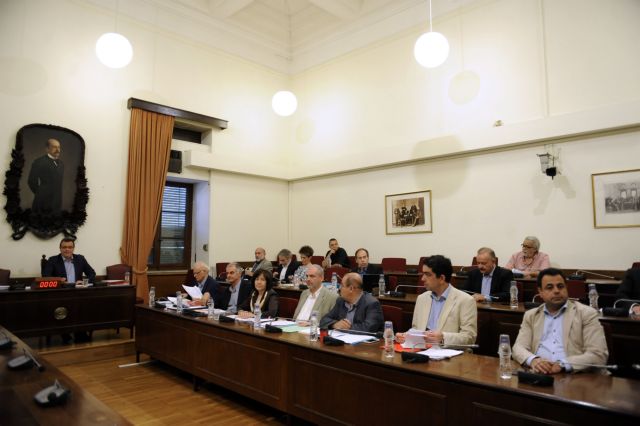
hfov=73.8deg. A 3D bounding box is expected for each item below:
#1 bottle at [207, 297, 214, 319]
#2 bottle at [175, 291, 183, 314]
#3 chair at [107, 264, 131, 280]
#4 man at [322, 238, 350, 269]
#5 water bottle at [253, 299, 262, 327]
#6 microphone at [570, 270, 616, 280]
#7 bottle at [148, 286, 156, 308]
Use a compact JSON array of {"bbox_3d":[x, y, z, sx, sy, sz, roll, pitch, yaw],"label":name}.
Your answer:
[{"bbox_3d":[-1.079,0.930,4.231,0.065,0.220,0.065,0,-6,0],"label":"bottle"},{"bbox_3d":[-1.456,0.934,4.431,0.065,0.220,0.065,0,-6,0],"label":"bottle"},{"bbox_3d":[-2.902,1.250,6.348,0.540,0.932,0.440,-4,-6,44],"label":"chair"},{"bbox_3d":[0.236,1.043,7.299,0.540,1.208,0.740,-4,-6,44],"label":"man"},{"bbox_3d":[-0.518,0.860,3.571,0.065,0.220,0.065,0,-6,0],"label":"water bottle"},{"bbox_3d":[3.040,0.696,4.748,0.500,0.115,0.160,0,-5,-1],"label":"microphone"},{"bbox_3d":[-1.947,0.977,4.965,0.066,0.228,0.066,-4,-6,44],"label":"bottle"}]

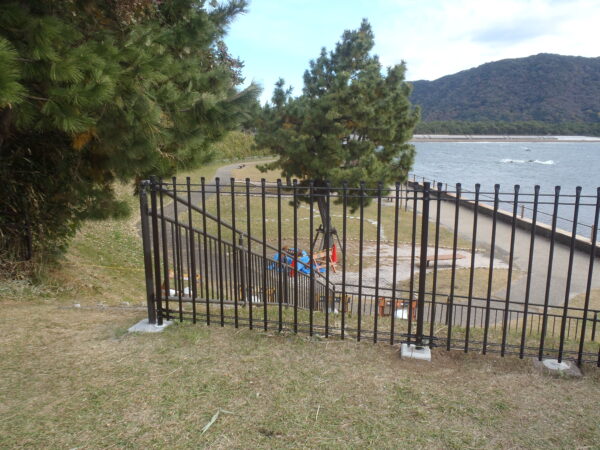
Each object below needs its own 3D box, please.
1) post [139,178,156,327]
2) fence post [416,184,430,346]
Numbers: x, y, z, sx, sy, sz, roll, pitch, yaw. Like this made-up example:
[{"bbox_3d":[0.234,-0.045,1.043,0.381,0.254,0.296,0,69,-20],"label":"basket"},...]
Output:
[{"bbox_3d":[-1.187,0.233,3.803,0.061,1.156,0.061,2,11,10],"label":"post"},{"bbox_3d":[0.871,0.297,3.419,0.047,1.192,0.047,2,11,10],"label":"fence post"}]

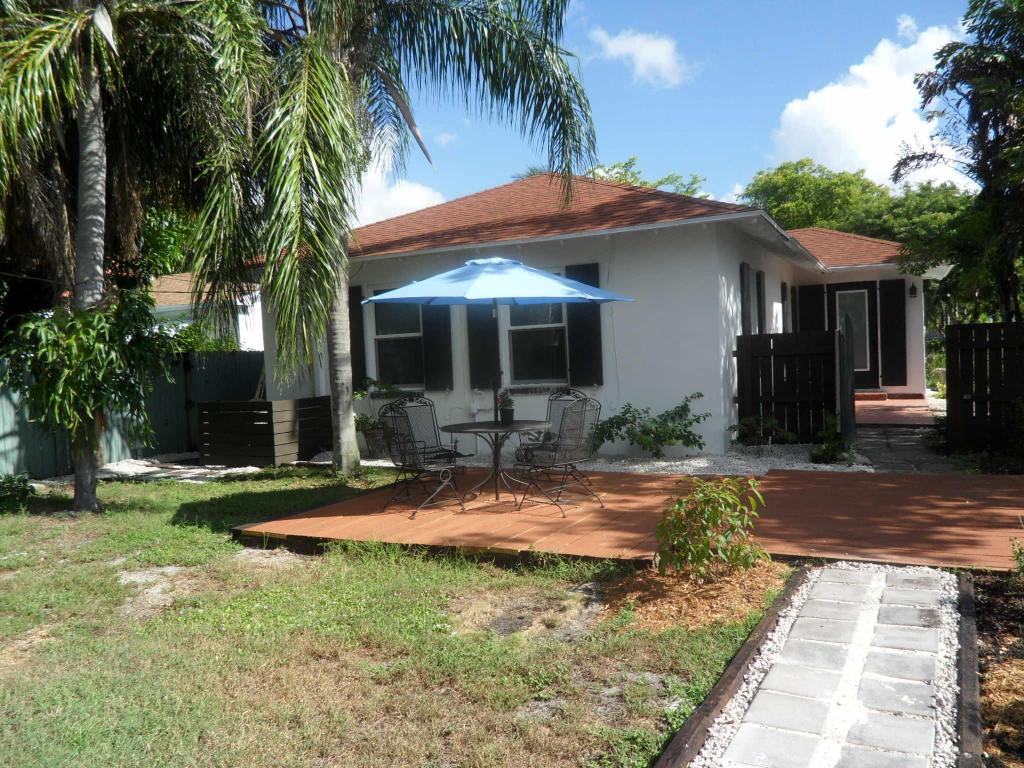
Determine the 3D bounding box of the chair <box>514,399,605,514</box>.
[{"bbox_3d":[0.415,0.630,7.239,0.580,1.000,0.720,-5,3,-42],"label":"chair"}]

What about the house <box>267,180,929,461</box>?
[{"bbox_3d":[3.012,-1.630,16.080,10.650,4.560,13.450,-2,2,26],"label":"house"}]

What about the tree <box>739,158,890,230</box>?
[{"bbox_3d":[11.222,-4.188,29.138,6.200,8.020,6.000,-2,2,26],"label":"tree"}]

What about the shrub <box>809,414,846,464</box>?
[{"bbox_3d":[3.511,0.596,8.837,0.420,0.550,0.420,-2,2,26],"label":"shrub"}]

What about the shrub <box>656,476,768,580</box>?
[{"bbox_3d":[1.226,0.904,5.020,0.700,0.660,0.640,-2,2,26],"label":"shrub"}]

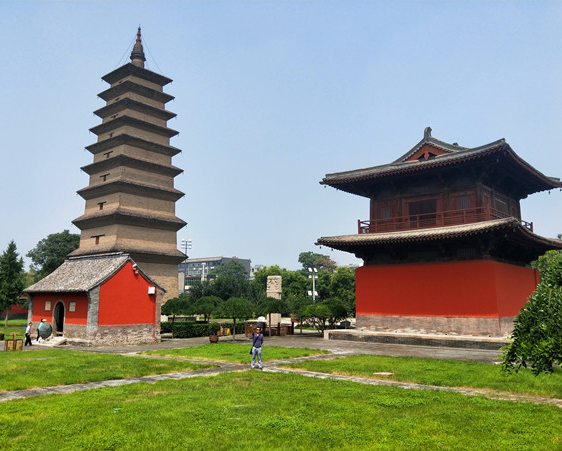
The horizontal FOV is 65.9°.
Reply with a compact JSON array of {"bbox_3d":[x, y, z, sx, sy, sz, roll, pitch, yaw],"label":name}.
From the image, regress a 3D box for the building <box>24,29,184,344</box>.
[{"bbox_3d":[-19.077,-7.600,56.084,10.500,39.620,10.500,-7,-12,36],"label":"building"}]

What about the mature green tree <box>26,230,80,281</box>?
[{"bbox_3d":[-34.737,7.375,65.707,9.000,13.400,9.000,5,-11,-27],"label":"mature green tree"}]

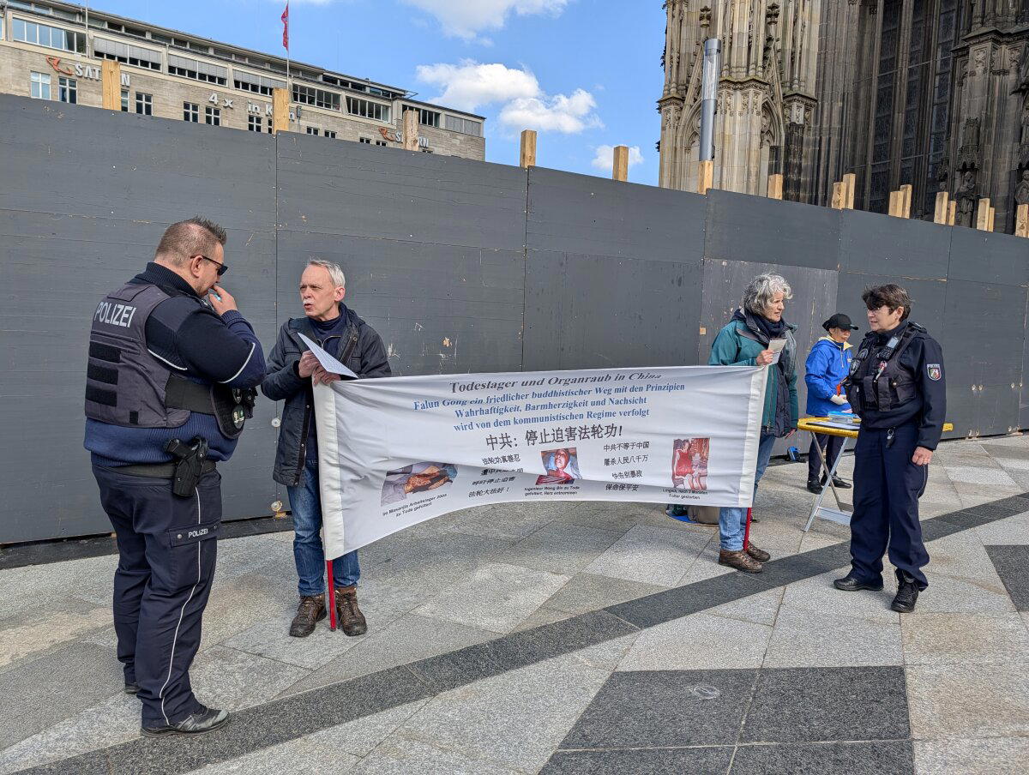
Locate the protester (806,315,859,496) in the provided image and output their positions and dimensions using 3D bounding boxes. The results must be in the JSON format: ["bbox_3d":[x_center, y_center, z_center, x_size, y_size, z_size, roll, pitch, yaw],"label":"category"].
[{"bbox_3d":[2.892,0.113,6.504,0.500,1.569,0.410,-1,5,-27],"label":"protester"}]

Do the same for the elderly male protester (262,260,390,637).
[{"bbox_3d":[-0.900,0.276,3.401,0.570,1.750,0.460,2,5,6],"label":"elderly male protester"}]

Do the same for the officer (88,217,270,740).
[{"bbox_3d":[-1.239,0.302,2.611,0.570,1.837,0.610,-3,6,-44],"label":"officer"}]

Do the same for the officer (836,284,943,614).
[{"bbox_3d":[2.035,0.290,3.884,0.430,1.680,0.540,-1,5,-28],"label":"officer"}]

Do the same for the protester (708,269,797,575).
[{"bbox_3d":[1.475,0.191,4.396,0.530,1.775,0.440,-2,6,-41],"label":"protester"}]

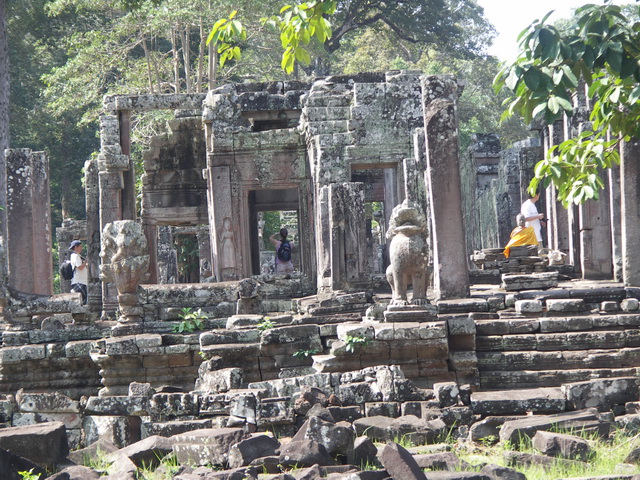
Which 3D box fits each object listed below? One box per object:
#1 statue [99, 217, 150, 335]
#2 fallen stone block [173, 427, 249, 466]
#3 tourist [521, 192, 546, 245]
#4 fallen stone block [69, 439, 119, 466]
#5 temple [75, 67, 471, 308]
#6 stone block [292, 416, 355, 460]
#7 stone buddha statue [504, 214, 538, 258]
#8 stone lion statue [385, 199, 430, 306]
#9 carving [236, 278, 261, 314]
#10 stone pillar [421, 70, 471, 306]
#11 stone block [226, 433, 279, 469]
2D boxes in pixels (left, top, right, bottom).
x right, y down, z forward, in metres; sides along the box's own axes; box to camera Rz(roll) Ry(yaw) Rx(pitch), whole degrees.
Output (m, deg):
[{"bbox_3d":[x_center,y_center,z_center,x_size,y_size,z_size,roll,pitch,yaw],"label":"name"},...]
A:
[{"bbox_3d":[-3.371,0.650,54.800,0.800,1.930,0.650,-2,2,5],"label":"statue"},{"bbox_3d":[-1.790,3.344,51.200,0.900,0.520,0.750,-1,2,28],"label":"fallen stone block"},{"bbox_3d":[3.937,-0.065,58.300,0.480,1.720,0.500,-2,2,5],"label":"tourist"},{"bbox_3d":[-3.627,3.464,51.300,0.800,0.400,0.600,-1,2,15],"label":"fallen stone block"},{"bbox_3d":[-1.007,-0.969,59.500,6.900,4.150,5.500,-2,2,7],"label":"temple"},{"bbox_3d":[0.057,3.215,51.200,0.950,0.680,0.600,-2,2,-15],"label":"stone block"},{"bbox_3d":[3.386,-0.059,53.000,0.510,0.730,0.420,-2,2,-16],"label":"stone buddha statue"},{"bbox_3d":[1.545,0.218,55.200,0.740,1.860,1.000,-2,2,7],"label":"stone lion statue"},{"bbox_3d":[-1.260,0.995,55.700,0.420,0.640,0.450,-2,2,7],"label":"carving"},{"bbox_3d":[2.281,-0.947,57.000,0.520,4.030,0.520,-3,2,8],"label":"stone pillar"},{"bbox_3d":[-1.085,3.382,50.800,0.650,0.500,0.600,-2,2,-20],"label":"stone block"}]

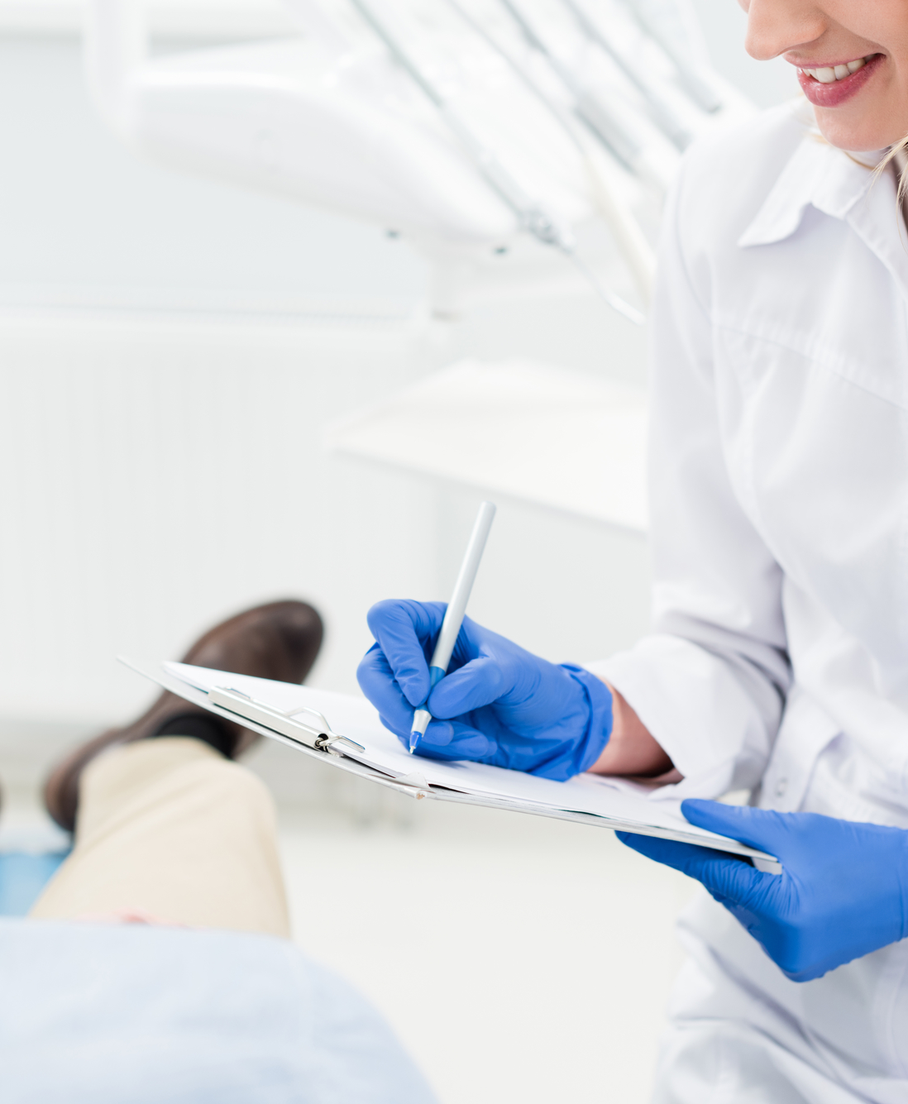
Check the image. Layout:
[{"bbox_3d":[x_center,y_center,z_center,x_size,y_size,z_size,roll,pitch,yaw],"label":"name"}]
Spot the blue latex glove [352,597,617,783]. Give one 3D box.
[{"bbox_3d":[0.019,0.075,1.260,0.140,0.086,0.085,-9,20,-27],"label":"blue latex glove"}]

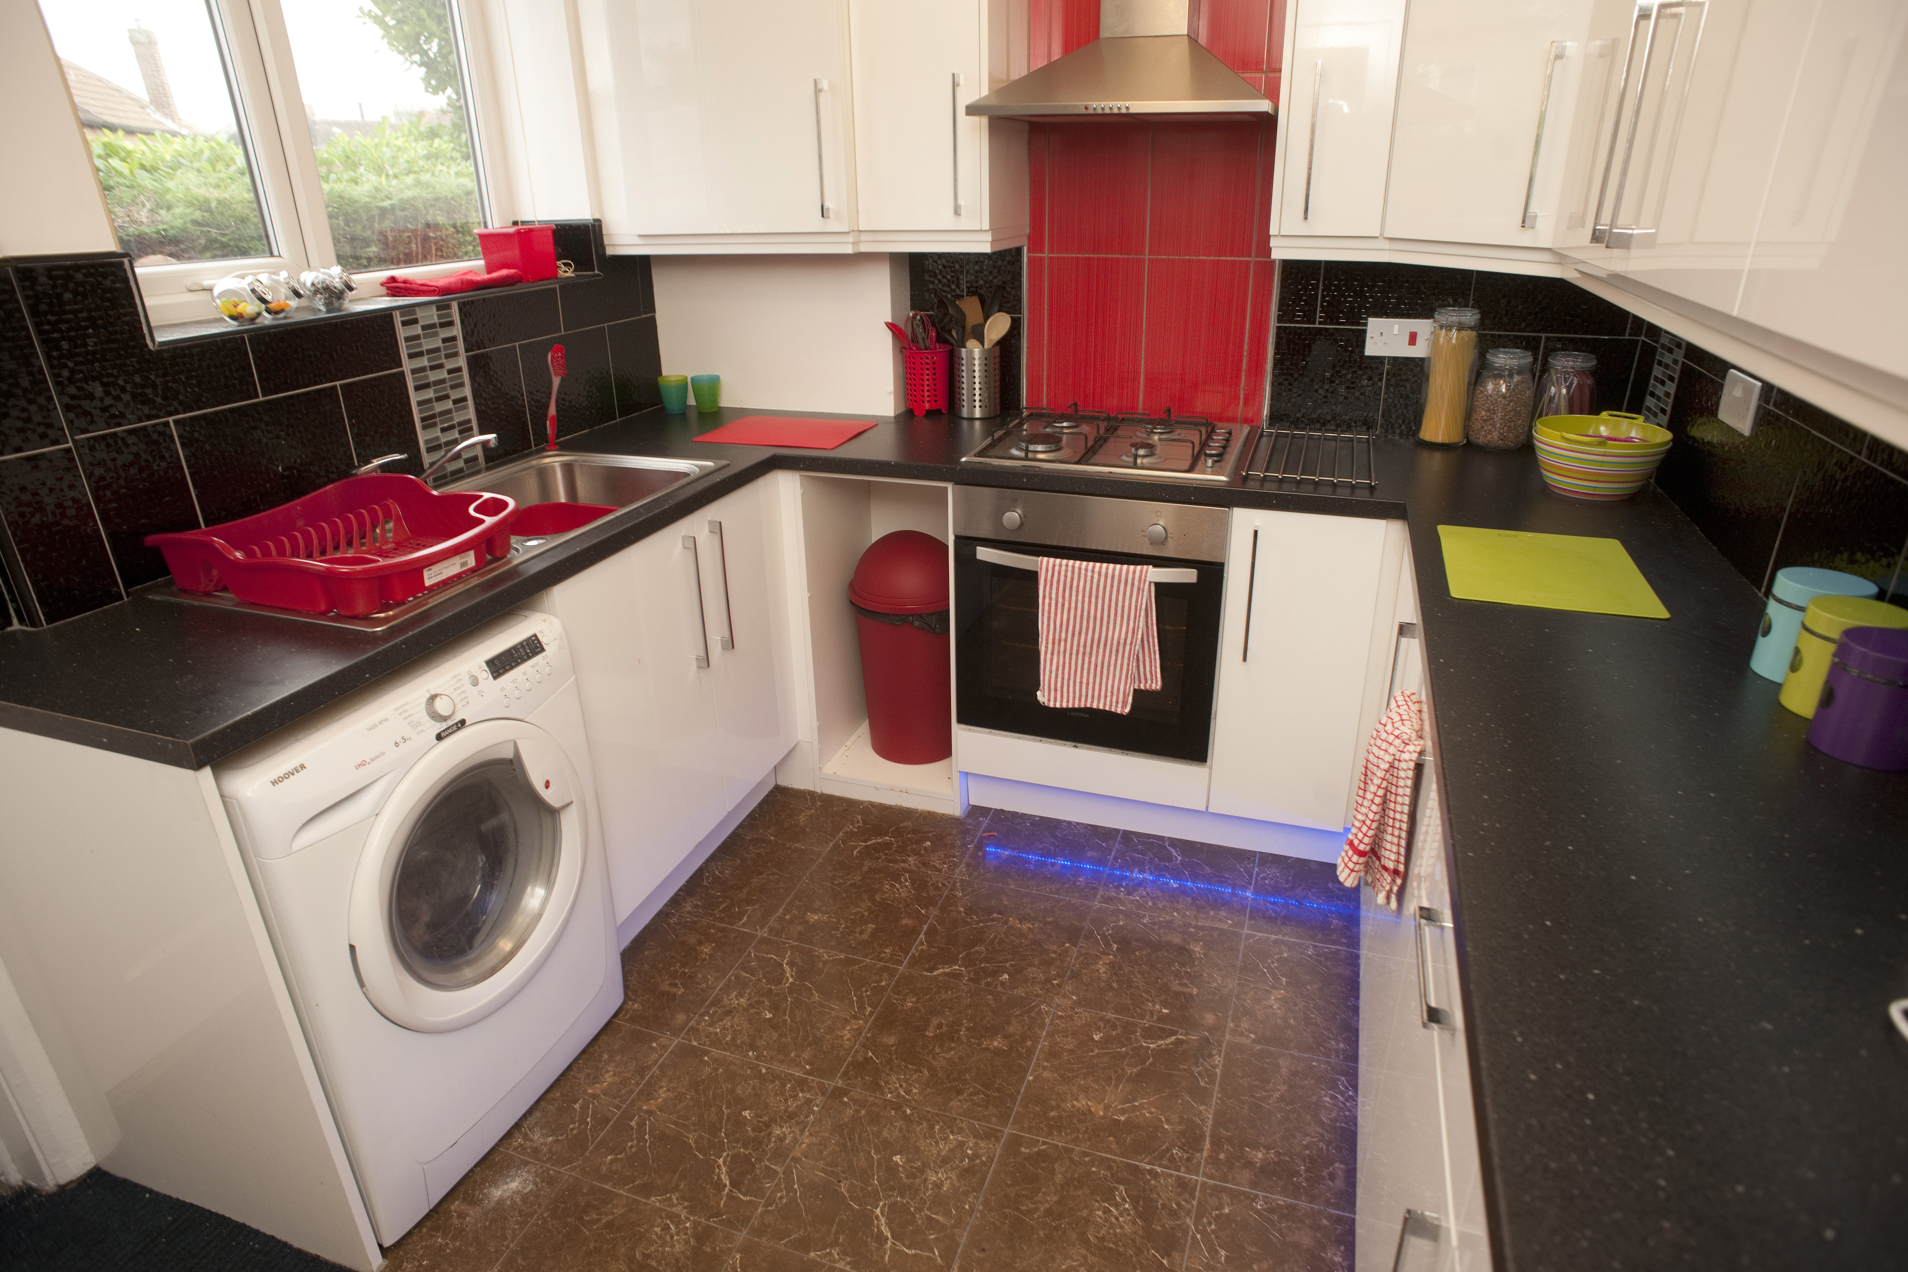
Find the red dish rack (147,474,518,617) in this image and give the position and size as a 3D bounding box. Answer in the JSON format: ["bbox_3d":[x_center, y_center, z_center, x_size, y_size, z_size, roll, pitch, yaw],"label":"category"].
[{"bbox_3d":[-0.983,-0.163,1.770,0.420,0.105,0.430,7,24,18],"label":"red dish rack"}]

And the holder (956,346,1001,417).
[{"bbox_3d":[0.065,-0.680,2.850,0.123,0.178,0.123,-1,23,0],"label":"holder"}]

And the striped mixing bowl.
[{"bbox_3d":[1.279,-0.339,2.102,0.240,0.102,0.240,7,25,18],"label":"striped mixing bowl"}]

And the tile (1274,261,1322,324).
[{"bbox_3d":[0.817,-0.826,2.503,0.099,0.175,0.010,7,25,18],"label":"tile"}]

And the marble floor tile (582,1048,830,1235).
[{"bbox_3d":[-0.425,0.855,1.835,0.330,0.010,0.330,7,25,18],"label":"marble floor tile"}]

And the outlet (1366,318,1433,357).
[{"bbox_3d":[1.059,-0.708,2.519,0.146,0.086,0.010,7,24,18],"label":"outlet"}]

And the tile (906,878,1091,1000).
[{"bbox_3d":[0.105,0.650,2.289,0.330,0.010,0.330,7,25,18],"label":"tile"}]

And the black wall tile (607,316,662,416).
[{"bbox_3d":[-0.882,-0.746,2.941,0.010,0.250,0.210,7,24,18],"label":"black wall tile"}]

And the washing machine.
[{"bbox_3d":[-1.009,0.414,1.762,0.580,0.850,0.595,8,25,19],"label":"washing machine"}]

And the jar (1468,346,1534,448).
[{"bbox_3d":[1.238,-0.531,2.388,0.122,0.200,0.122,7,25,18],"label":"jar"}]

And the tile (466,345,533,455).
[{"bbox_3d":[-1.039,-0.529,2.433,0.010,0.246,0.167,7,25,18],"label":"tile"}]

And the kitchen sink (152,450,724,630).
[{"bbox_3d":[-0.892,-0.155,2.064,0.475,0.165,1.000,7,25,18],"label":"kitchen sink"}]

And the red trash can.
[{"bbox_3d":[-0.101,0.018,2.781,0.322,0.600,0.322,-1,24,0],"label":"red trash can"}]

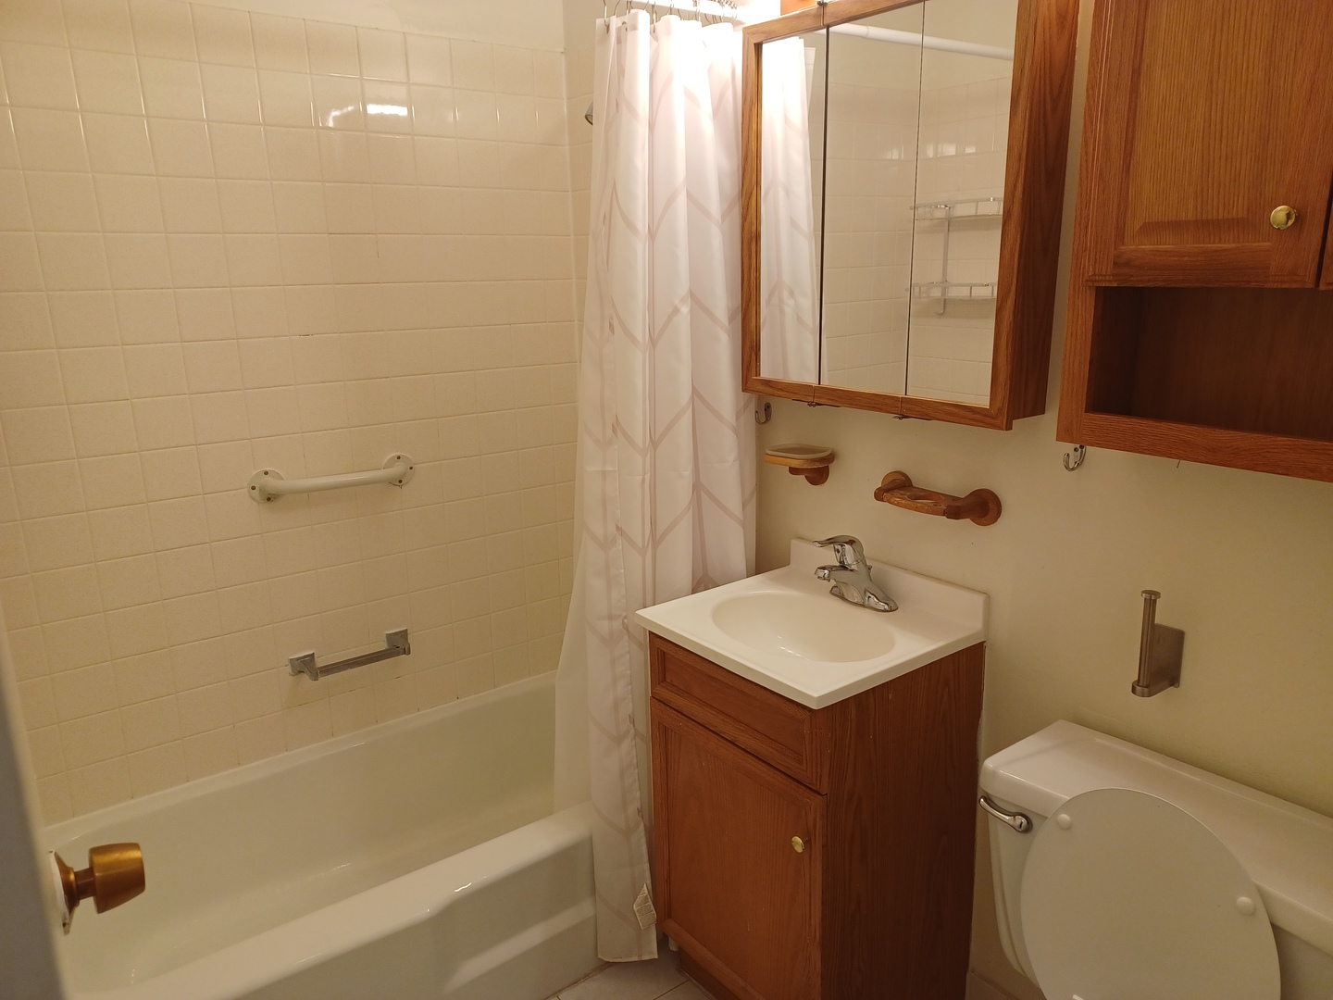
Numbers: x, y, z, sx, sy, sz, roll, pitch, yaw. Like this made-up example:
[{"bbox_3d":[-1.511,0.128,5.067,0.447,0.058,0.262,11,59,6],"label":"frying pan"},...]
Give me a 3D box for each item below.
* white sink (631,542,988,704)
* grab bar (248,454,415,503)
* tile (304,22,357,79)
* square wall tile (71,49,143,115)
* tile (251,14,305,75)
[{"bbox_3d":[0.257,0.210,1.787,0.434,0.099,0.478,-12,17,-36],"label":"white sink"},{"bbox_3d":[-0.759,-0.044,2.246,0.390,0.082,0.066,-11,17,-35],"label":"grab bar"},{"bbox_3d":[-0.727,-0.979,2.097,0.108,0.108,0.010,-11,17,-35],"label":"tile"},{"bbox_3d":[-1.081,-0.806,1.867,0.108,0.108,0.010,-11,17,-35],"label":"square wall tile"},{"bbox_3d":[-0.816,-0.962,2.033,0.108,0.108,0.010,-11,17,-35],"label":"tile"}]

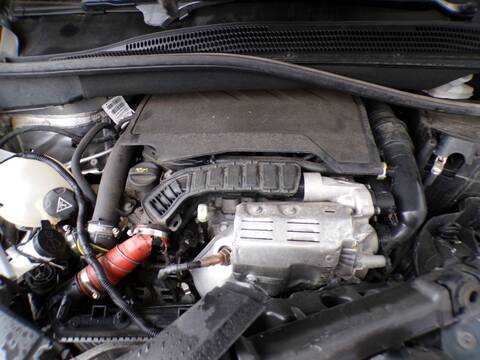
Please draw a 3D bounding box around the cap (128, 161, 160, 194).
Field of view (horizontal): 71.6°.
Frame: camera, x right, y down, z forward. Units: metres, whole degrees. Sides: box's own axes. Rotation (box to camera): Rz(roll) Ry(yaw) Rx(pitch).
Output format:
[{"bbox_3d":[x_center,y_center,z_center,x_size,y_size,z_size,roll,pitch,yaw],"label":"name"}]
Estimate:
[{"bbox_3d":[-0.197,-0.001,0.680,0.060,0.042,0.060,0,43,0],"label":"cap"}]

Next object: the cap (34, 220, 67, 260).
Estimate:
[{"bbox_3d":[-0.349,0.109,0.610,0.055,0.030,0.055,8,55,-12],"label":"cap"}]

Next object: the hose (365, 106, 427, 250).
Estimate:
[{"bbox_3d":[0.329,-0.003,0.700,0.095,0.085,0.320,-6,77,-2],"label":"hose"}]

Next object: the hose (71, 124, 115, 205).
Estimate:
[{"bbox_3d":[-0.317,-0.036,0.720,0.088,0.050,0.175,0,74,0],"label":"hose"}]

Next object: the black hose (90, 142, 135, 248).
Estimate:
[{"bbox_3d":[-0.262,0.032,0.685,0.060,0.060,0.215,13,83,3],"label":"black hose"}]

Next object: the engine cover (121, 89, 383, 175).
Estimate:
[{"bbox_3d":[0.024,-0.107,0.765,0.500,0.080,0.260,2,43,2],"label":"engine cover"}]

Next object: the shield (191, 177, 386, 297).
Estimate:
[{"bbox_3d":[0.097,0.115,0.665,0.330,0.175,0.150,2,43,2],"label":"shield"}]

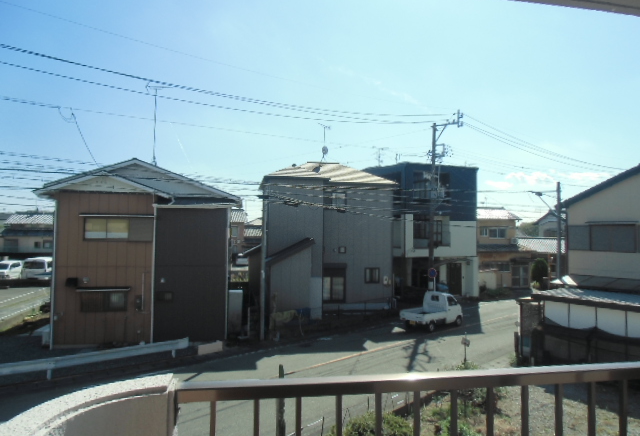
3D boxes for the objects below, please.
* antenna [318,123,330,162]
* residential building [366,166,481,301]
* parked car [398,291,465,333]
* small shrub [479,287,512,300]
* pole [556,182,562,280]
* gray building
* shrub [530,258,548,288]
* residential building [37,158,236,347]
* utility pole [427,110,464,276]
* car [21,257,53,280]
[{"bbox_3d":[0.313,-4.879,28.942,0.600,2.600,1.250,-1,-3,35],"label":"antenna"},{"bbox_3d":[7.718,1.207,37.418,6.720,10.000,8.500,2,-3,-22],"label":"residential building"},{"bbox_3d":[5.858,4.766,22.964,3.395,1.780,1.475,3,-3,-40],"label":"parked car"},{"bbox_3d":[13.301,5.770,33.935,2.600,0.900,1.100,2,-3,-25],"label":"small shrub"},{"bbox_3d":[11.251,1.969,20.739,0.220,7.290,0.220,3,-3,-40],"label":"pole"},{"bbox_3d":[0.195,1.135,28.519,8.600,9.400,7.600,1,-3,-14],"label":"gray building"},{"bbox_3d":[20.359,5.161,41.123,1.650,2.750,1.650,1,-3,-16],"label":"shrub"},{"bbox_3d":[-8.387,1.527,22.462,7.800,7.900,8.500,1,-3,-16],"label":"residential building"},{"bbox_3d":[7.355,-0.270,26.669,0.750,12.200,2.100,3,-3,-40],"label":"utility pole"},{"bbox_3d":[-24.817,4.512,39.537,1.700,1.980,4.700,2,-3,-20],"label":"car"}]

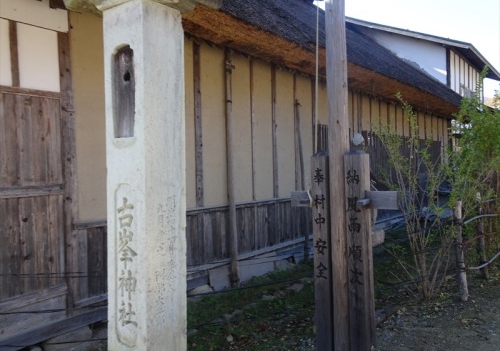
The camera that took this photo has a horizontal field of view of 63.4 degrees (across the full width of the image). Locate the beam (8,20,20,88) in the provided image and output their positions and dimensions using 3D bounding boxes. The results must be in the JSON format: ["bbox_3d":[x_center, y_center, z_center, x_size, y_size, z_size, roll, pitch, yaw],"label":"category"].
[{"bbox_3d":[-2.102,-1.078,3.598,0.050,0.590,0.058,-1,1,40],"label":"beam"}]

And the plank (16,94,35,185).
[{"bbox_3d":[-2.048,-0.320,3.675,0.020,0.821,0.131,-1,1,40],"label":"plank"}]

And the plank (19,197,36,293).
[{"bbox_3d":[-2.031,0.636,3.685,0.020,0.872,0.126,-1,1,40],"label":"plank"}]

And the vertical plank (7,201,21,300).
[{"bbox_3d":[-1.877,0.577,3.212,0.025,0.789,0.105,-1,0,40],"label":"vertical plank"}]

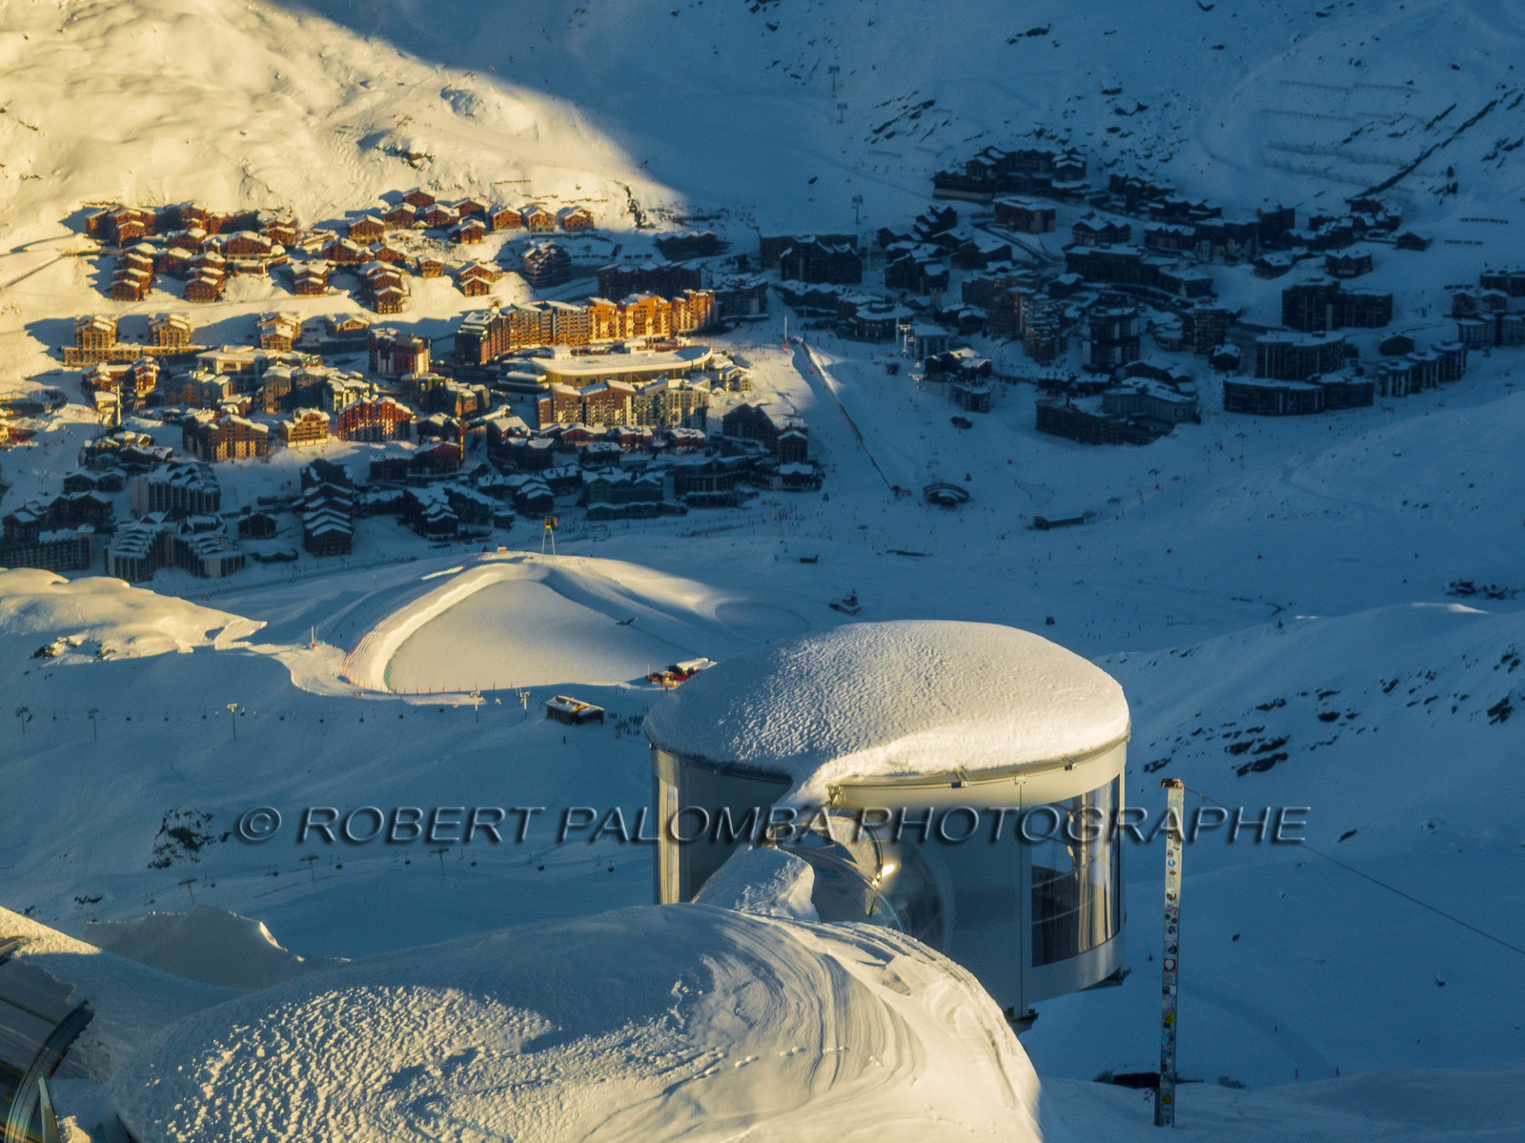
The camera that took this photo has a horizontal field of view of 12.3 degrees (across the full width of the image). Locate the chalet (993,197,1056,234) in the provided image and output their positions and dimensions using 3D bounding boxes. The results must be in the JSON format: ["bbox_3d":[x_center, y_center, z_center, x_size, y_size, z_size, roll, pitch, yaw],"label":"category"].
[{"bbox_3d":[149.370,-203.158,4042.142,17.000,13.300,37.000,-11,18,-36],"label":"chalet"}]

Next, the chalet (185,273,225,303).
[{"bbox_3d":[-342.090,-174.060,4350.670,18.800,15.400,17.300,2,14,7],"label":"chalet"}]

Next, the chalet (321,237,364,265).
[{"bbox_3d":[-261.130,-200.790,4408.770,20.800,15.700,15.200,-3,14,-12],"label":"chalet"}]

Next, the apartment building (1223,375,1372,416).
[{"bbox_3d":[290.609,-94.679,3827.817,79.000,16.000,26.000,-2,14,-8],"label":"apartment building"}]

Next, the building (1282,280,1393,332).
[{"bbox_3d":[333.100,-153.740,4103.660,62.740,25.810,19.230,1,14,4],"label":"building"}]

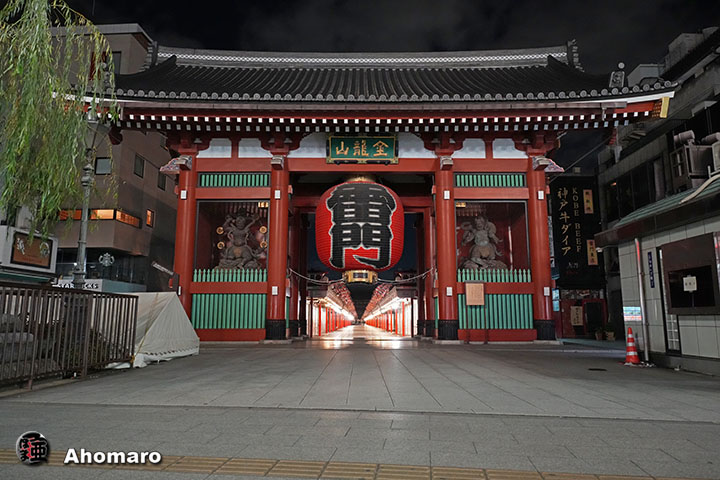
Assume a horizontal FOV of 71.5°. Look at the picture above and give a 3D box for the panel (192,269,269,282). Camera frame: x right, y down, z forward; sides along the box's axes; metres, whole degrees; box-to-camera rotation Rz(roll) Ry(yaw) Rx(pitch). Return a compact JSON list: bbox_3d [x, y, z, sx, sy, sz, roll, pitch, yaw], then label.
[{"bbox_3d":[-4.142,1.133,15.961,2.346,0.447,0.100,0,-9,0],"label":"panel"}]

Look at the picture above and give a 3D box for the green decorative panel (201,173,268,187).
[{"bbox_3d":[-4.353,-2.076,17.414,2.508,0.533,0.100,0,-9,0],"label":"green decorative panel"}]

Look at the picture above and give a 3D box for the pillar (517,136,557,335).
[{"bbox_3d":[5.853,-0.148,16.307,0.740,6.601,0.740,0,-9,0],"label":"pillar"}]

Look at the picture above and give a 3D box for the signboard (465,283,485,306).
[{"bbox_3d":[3.764,1.770,16.328,0.637,0.797,0.080,0,-9,0],"label":"signboard"}]

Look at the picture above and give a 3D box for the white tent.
[{"bbox_3d":[-4.080,1.550,8.918,1.500,1.240,2.450,-2,-9,10],"label":"white tent"}]

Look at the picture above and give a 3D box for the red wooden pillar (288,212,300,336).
[{"bbox_3d":[-2.652,1.238,19.191,0.600,4.919,0.600,0,-9,0],"label":"red wooden pillar"}]

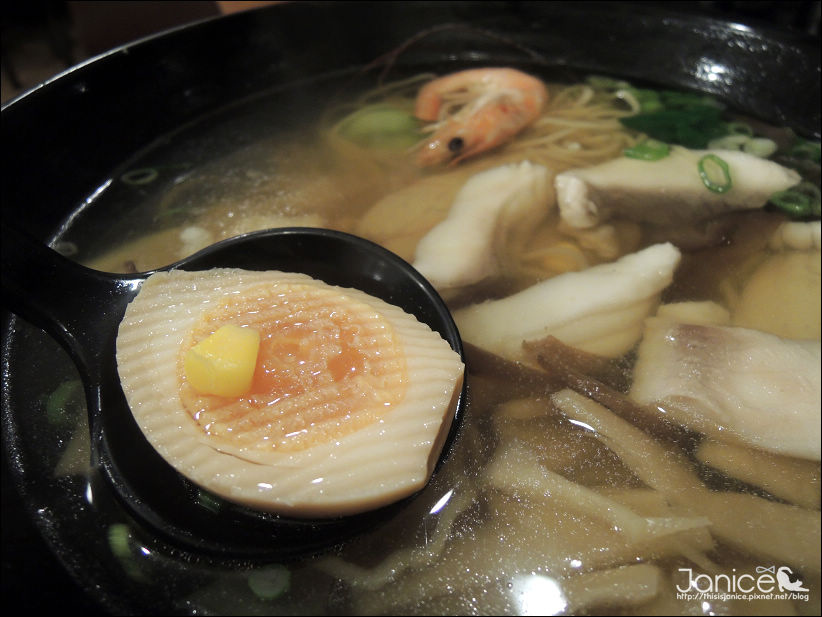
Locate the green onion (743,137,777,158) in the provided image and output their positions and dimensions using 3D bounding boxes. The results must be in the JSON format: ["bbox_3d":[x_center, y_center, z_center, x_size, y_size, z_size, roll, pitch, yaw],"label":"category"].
[{"bbox_3d":[0.100,-0.046,0.164,0.009,0.005,0.009,24,49,24],"label":"green onion"}]

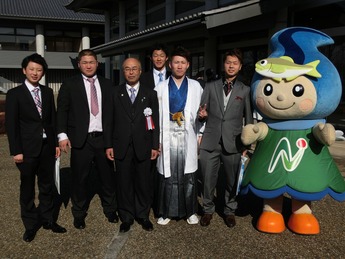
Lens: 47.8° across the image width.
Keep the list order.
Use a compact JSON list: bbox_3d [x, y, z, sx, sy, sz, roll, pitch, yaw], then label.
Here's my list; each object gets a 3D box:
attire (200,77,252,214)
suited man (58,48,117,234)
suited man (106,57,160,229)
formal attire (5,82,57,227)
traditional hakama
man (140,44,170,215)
[{"bbox_3d":[0.539,0.194,3.973,0.518,1.418,0.340,0,7,4],"label":"attire"},{"bbox_3d":[-0.859,0.084,3.930,0.556,1.755,0.400,-1,7,-12],"label":"suited man"},{"bbox_3d":[-0.390,0.144,3.796,0.499,1.669,0.360,0,7,-4],"label":"suited man"},{"bbox_3d":[-1.315,0.255,3.677,0.440,1.417,0.360,-2,7,-18],"label":"formal attire"},{"bbox_3d":[0.072,0.204,4.004,0.499,1.477,0.380,0,7,0],"label":"traditional hakama"},{"bbox_3d":[-0.129,0.019,4.171,0.448,1.826,0.360,0,7,-3],"label":"man"}]

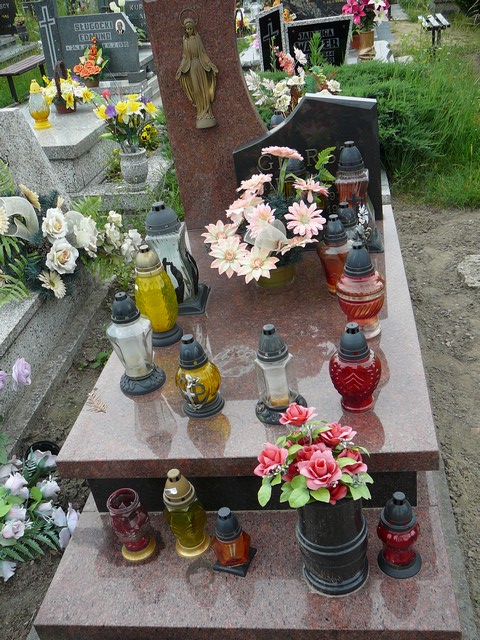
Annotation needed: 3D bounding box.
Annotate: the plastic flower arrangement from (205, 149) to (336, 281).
[{"bbox_3d":[0.088,-0.325,2.187,0.443,0.469,0.381,-3,30,9],"label":"plastic flower arrangement"}]

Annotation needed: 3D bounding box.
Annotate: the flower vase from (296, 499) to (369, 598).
[{"bbox_3d":[0.203,0.458,1.433,0.162,0.267,0.162,-4,28,11],"label":"flower vase"}]

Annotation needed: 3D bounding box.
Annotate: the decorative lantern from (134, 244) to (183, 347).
[{"bbox_3d":[-0.270,-0.083,2.058,0.131,0.323,0.131,-4,28,11],"label":"decorative lantern"}]

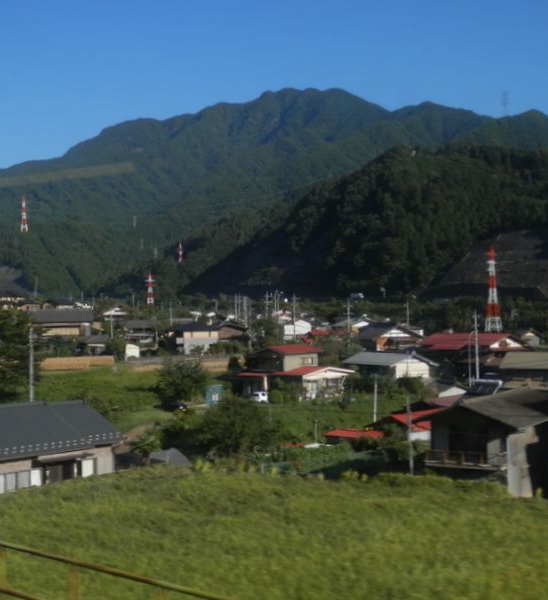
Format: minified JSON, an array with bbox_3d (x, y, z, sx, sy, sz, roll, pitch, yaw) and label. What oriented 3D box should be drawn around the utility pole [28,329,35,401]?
[{"bbox_3d":[-21.600,7.750,76.000,0.300,10.600,0.300,-1,0,0],"label":"utility pole"}]

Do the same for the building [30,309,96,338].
[{"bbox_3d":[-54.500,6.900,222.000,15.000,9.200,9.500,-1,0,-18],"label":"building"}]

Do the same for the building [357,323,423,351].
[{"bbox_3d":[23.600,9.000,176.000,12.200,8.400,8.800,-1,0,-38],"label":"building"}]

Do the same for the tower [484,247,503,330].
[{"bbox_3d":[120.500,-1.000,472.000,9.600,53.000,9.600,-1,0,-40],"label":"tower"}]

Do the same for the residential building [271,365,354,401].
[{"bbox_3d":[6.000,11.600,122.500,10.200,4.300,6.500,-1,0,-43],"label":"residential building"}]

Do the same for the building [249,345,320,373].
[{"bbox_3d":[2.000,10.100,125.000,8.400,7.200,7.000,-1,0,-43],"label":"building"}]

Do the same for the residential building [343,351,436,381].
[{"bbox_3d":[19.400,11.200,143.500,10.300,4.900,11.300,-1,0,-40],"label":"residential building"}]

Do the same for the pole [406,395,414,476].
[{"bbox_3d":[10.100,10.200,63.000,0.220,6.700,0.220,-1,0,0],"label":"pole"}]

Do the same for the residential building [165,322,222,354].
[{"bbox_3d":[-19.200,8.900,202.000,10.300,7.700,6.500,-1,0,-43],"label":"residential building"}]

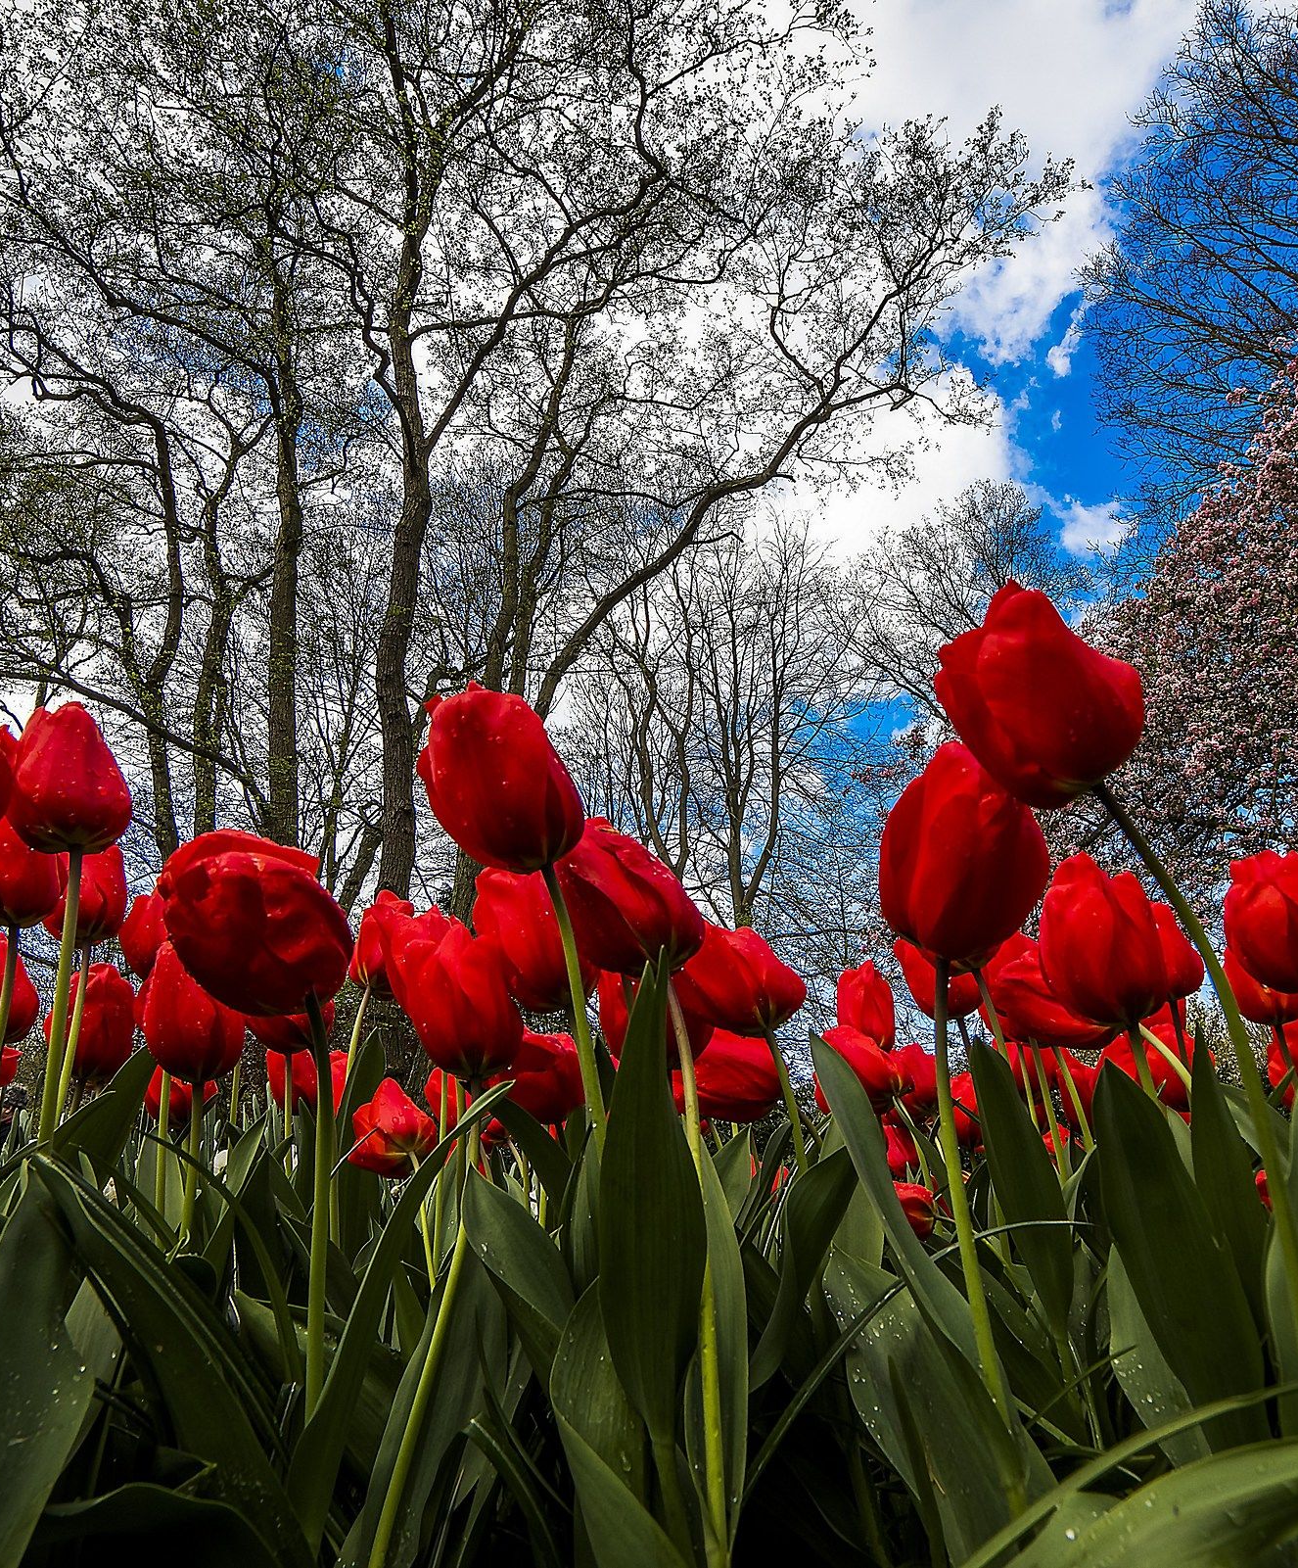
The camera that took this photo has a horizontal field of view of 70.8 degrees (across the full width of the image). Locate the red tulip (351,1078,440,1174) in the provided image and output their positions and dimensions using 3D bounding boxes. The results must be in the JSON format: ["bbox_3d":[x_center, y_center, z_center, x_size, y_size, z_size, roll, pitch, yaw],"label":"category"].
[{"bbox_3d":[-0.174,0.233,0.621,0.058,0.062,0.058,-28,-43,-23],"label":"red tulip"}]

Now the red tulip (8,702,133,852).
[{"bbox_3d":[-0.290,-0.002,0.459,0.056,0.070,0.056,-5,-14,-32],"label":"red tulip"}]

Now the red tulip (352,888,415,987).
[{"bbox_3d":[-0.196,0.118,0.695,0.057,0.076,0.057,10,-22,0],"label":"red tulip"}]

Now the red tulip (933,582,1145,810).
[{"bbox_3d":[0.125,-0.029,0.296,0.057,0.076,0.057,-16,-26,0],"label":"red tulip"}]

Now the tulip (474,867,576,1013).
[{"bbox_3d":[-0.053,0.073,0.431,0.057,0.069,0.057,-13,-18,0],"label":"tulip"}]

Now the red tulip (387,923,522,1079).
[{"bbox_3d":[-0.090,0.100,0.429,0.060,0.072,0.060,-15,-16,0],"label":"red tulip"}]

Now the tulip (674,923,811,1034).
[{"bbox_3d":[0.051,0.113,0.531,0.079,0.055,0.055,41,0,17],"label":"tulip"}]

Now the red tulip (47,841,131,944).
[{"bbox_3d":[-0.411,0.075,0.669,0.054,0.080,0.054,-7,-16,0],"label":"red tulip"}]

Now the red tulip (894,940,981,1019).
[{"bbox_3d":[0.218,0.140,0.694,0.059,0.075,0.059,-14,-23,0],"label":"red tulip"}]

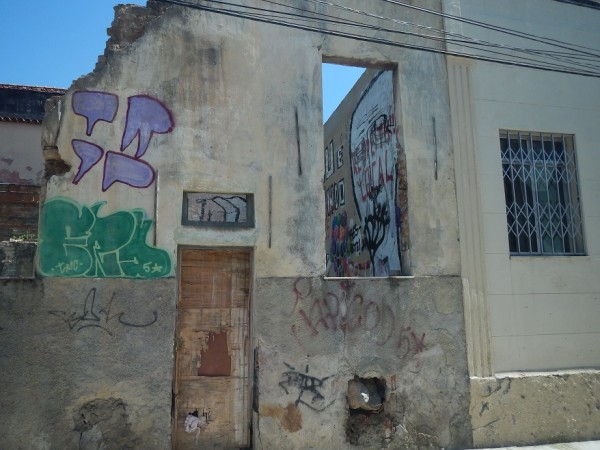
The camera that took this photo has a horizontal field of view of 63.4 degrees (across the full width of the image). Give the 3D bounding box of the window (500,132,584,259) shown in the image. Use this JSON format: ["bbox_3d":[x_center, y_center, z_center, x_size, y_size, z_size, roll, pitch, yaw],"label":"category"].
[{"bbox_3d":[3.099,-0.413,6.175,1.113,1.591,0.140,1,-9,-14],"label":"window"}]

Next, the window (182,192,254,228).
[{"bbox_3d":[-0.856,-0.162,5.138,0.750,0.371,0.100,1,-9,-14],"label":"window"}]

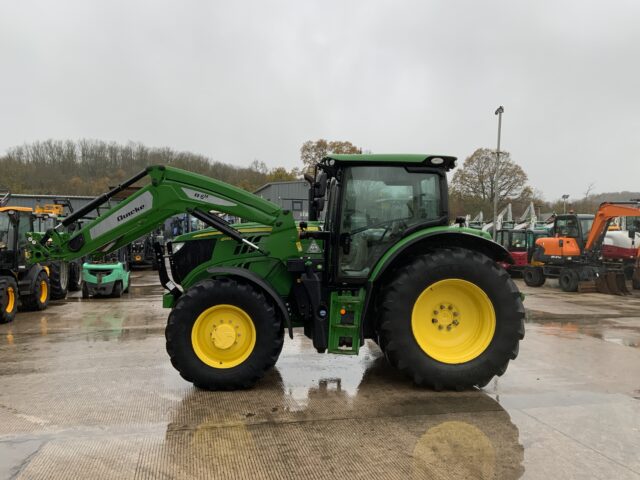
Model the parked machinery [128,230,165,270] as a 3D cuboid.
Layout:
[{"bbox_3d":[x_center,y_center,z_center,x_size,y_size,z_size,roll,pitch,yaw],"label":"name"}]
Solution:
[{"bbox_3d":[-10.950,0.400,33.200,2.300,2.800,4.400,0,0,-10],"label":"parked machinery"}]

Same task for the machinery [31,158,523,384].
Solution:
[{"bbox_3d":[-0.470,0.335,7.520,6.500,2.970,2.450,0,0,-3],"label":"machinery"}]

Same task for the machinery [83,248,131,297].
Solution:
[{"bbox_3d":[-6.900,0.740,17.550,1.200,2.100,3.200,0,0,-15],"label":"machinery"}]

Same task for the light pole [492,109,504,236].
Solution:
[{"bbox_3d":[8.560,-2.300,26.000,0.450,8.270,0.450,2,0,37],"label":"light pole"}]

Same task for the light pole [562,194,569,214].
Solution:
[{"bbox_3d":[29.700,-1.800,65.000,0.800,7.200,0.400,0,0,20],"label":"light pole"}]

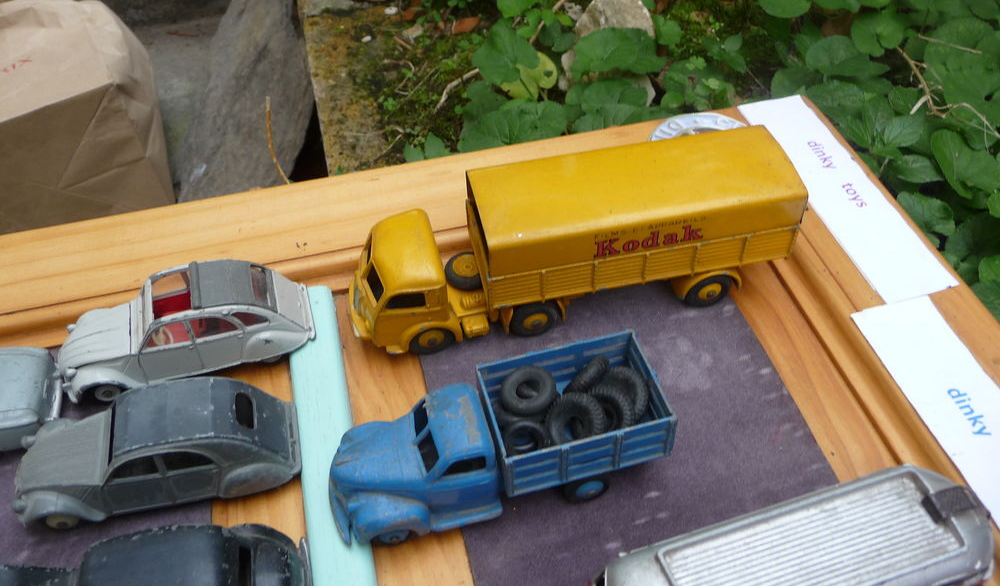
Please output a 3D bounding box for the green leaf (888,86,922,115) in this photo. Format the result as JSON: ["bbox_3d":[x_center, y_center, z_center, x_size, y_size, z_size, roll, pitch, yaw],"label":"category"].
[{"bbox_3d":[0.262,-0.124,0.522,0.023,0.012,0.021,-34,63,-8],"label":"green leaf"}]

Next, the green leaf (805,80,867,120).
[{"bbox_3d":[0.206,-0.118,0.497,0.036,0.009,0.035,-5,58,3],"label":"green leaf"}]

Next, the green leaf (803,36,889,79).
[{"bbox_3d":[0.233,-0.159,0.545,0.055,0.012,0.043,21,58,18],"label":"green leaf"}]

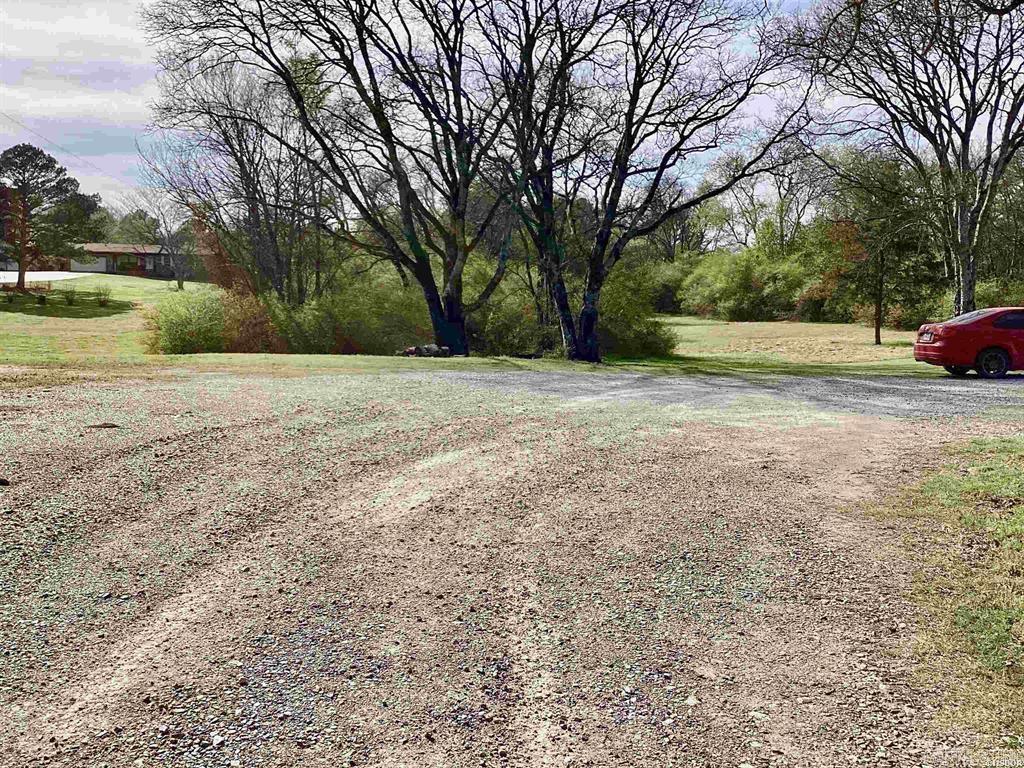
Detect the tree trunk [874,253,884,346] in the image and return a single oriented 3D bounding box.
[{"bbox_3d":[13.025,-2.995,32.500,0.270,3.350,0.270,0,5,0],"label":"tree trunk"}]

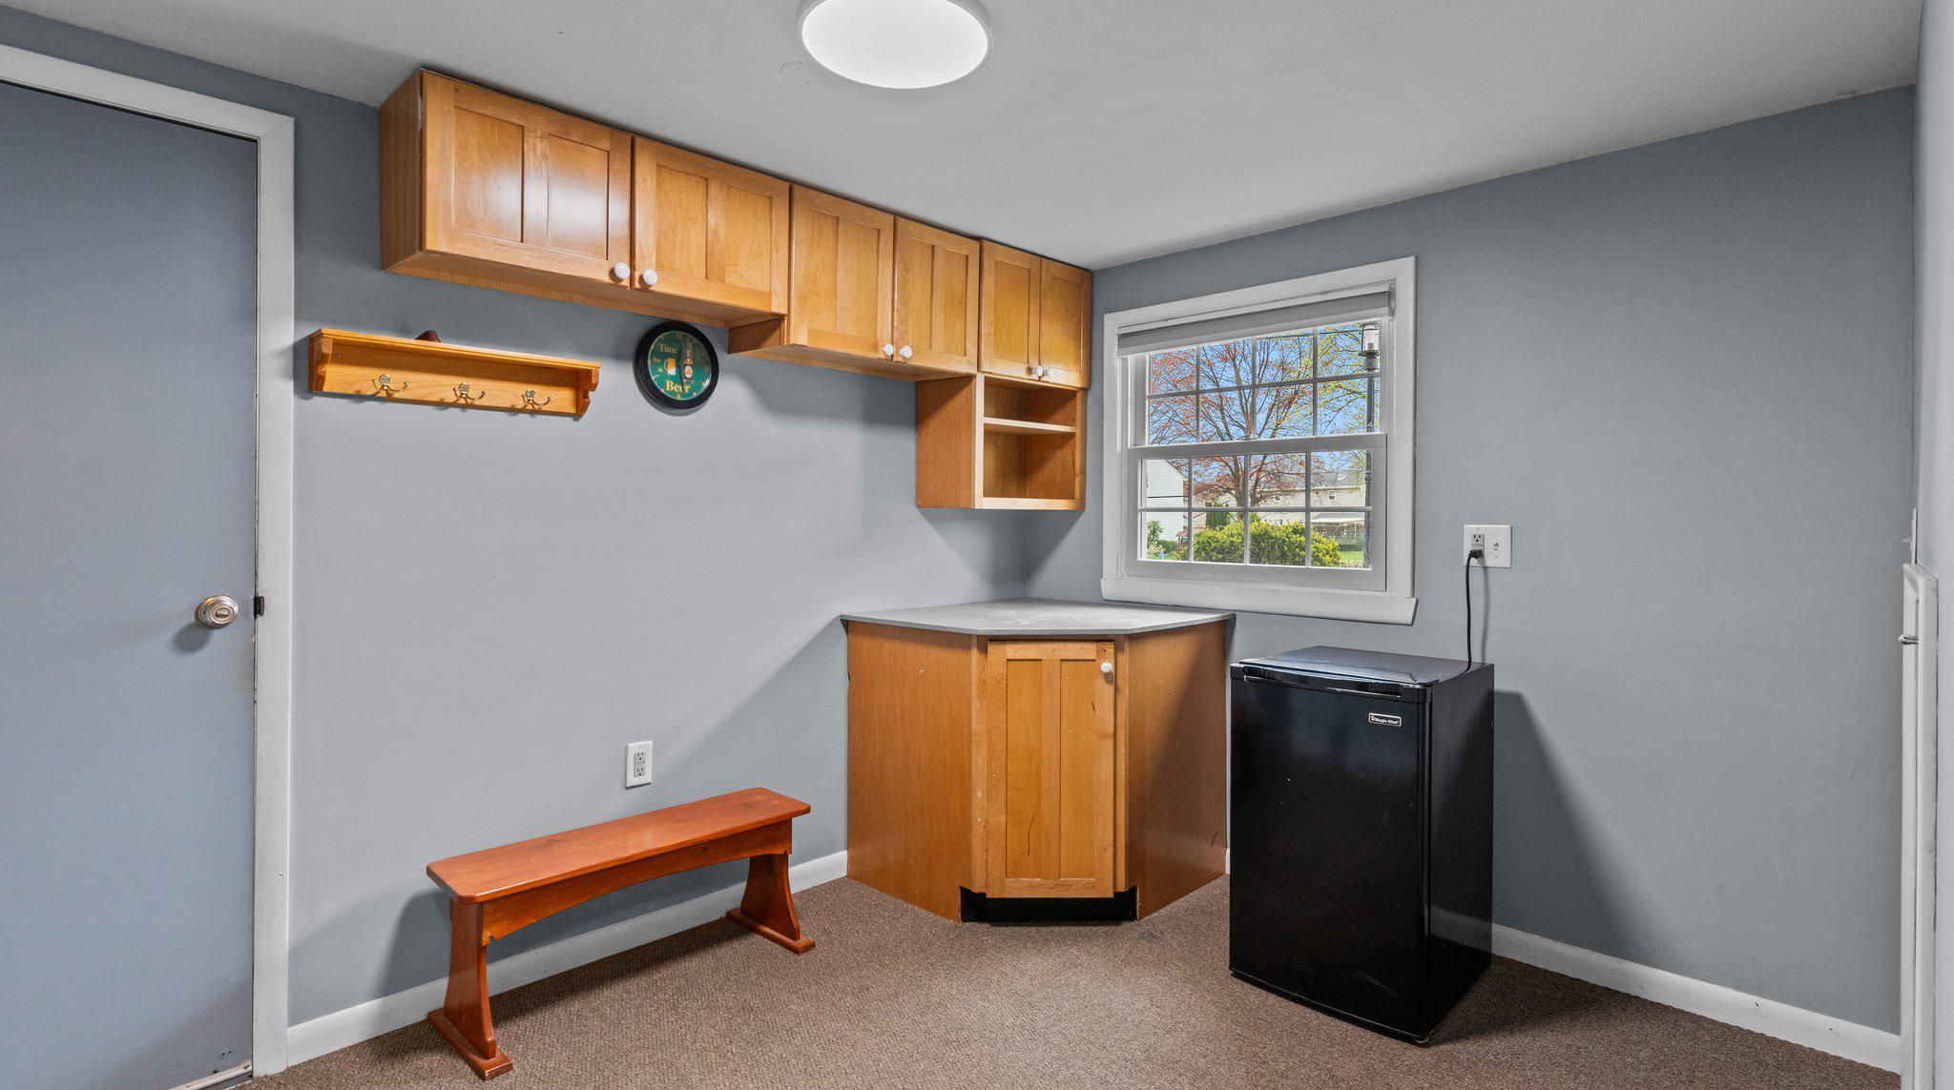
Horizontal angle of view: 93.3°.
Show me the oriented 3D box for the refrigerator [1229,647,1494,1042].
[{"bbox_3d":[1.052,0.738,2.503,0.492,0.837,0.556,2,2,43],"label":"refrigerator"}]

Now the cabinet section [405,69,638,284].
[{"bbox_3d":[-1.127,-0.823,2.227,0.322,0.379,0.460,1,2,44],"label":"cabinet section"}]

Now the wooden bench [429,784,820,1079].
[{"bbox_3d":[-0.897,0.955,2.435,0.367,0.394,0.924,2,2,44],"label":"wooden bench"}]

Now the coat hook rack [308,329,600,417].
[{"bbox_3d":[-1.234,-0.400,2.233,0.119,0.128,0.602,2,2,44],"label":"coat hook rack"}]

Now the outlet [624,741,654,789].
[{"bbox_3d":[-0.959,0.626,2.625,0.010,0.124,0.076,2,2,44],"label":"outlet"}]

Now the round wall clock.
[{"bbox_3d":[-0.864,-0.515,2.665,0.045,0.257,0.257,2,2,44],"label":"round wall clock"}]

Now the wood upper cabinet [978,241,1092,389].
[{"bbox_3d":[0.111,-0.818,3.460,0.324,0.440,0.601,2,2,44],"label":"wood upper cabinet"}]

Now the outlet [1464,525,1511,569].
[{"bbox_3d":[1.440,0.004,2.600,0.121,0.119,0.010,2,2,44],"label":"outlet"}]

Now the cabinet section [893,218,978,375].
[{"bbox_3d":[-0.240,-0.808,3.139,0.322,0.443,0.384,1,2,44],"label":"cabinet section"}]

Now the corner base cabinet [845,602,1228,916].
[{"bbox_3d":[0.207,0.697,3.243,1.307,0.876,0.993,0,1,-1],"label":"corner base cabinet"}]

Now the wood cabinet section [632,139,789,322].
[{"bbox_3d":[-0.806,-0.831,2.556,0.322,0.379,0.460,1,2,44],"label":"wood cabinet section"}]

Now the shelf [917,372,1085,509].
[{"bbox_3d":[0.102,-0.362,3.478,0.304,0.459,0.601,2,2,44],"label":"shelf"}]

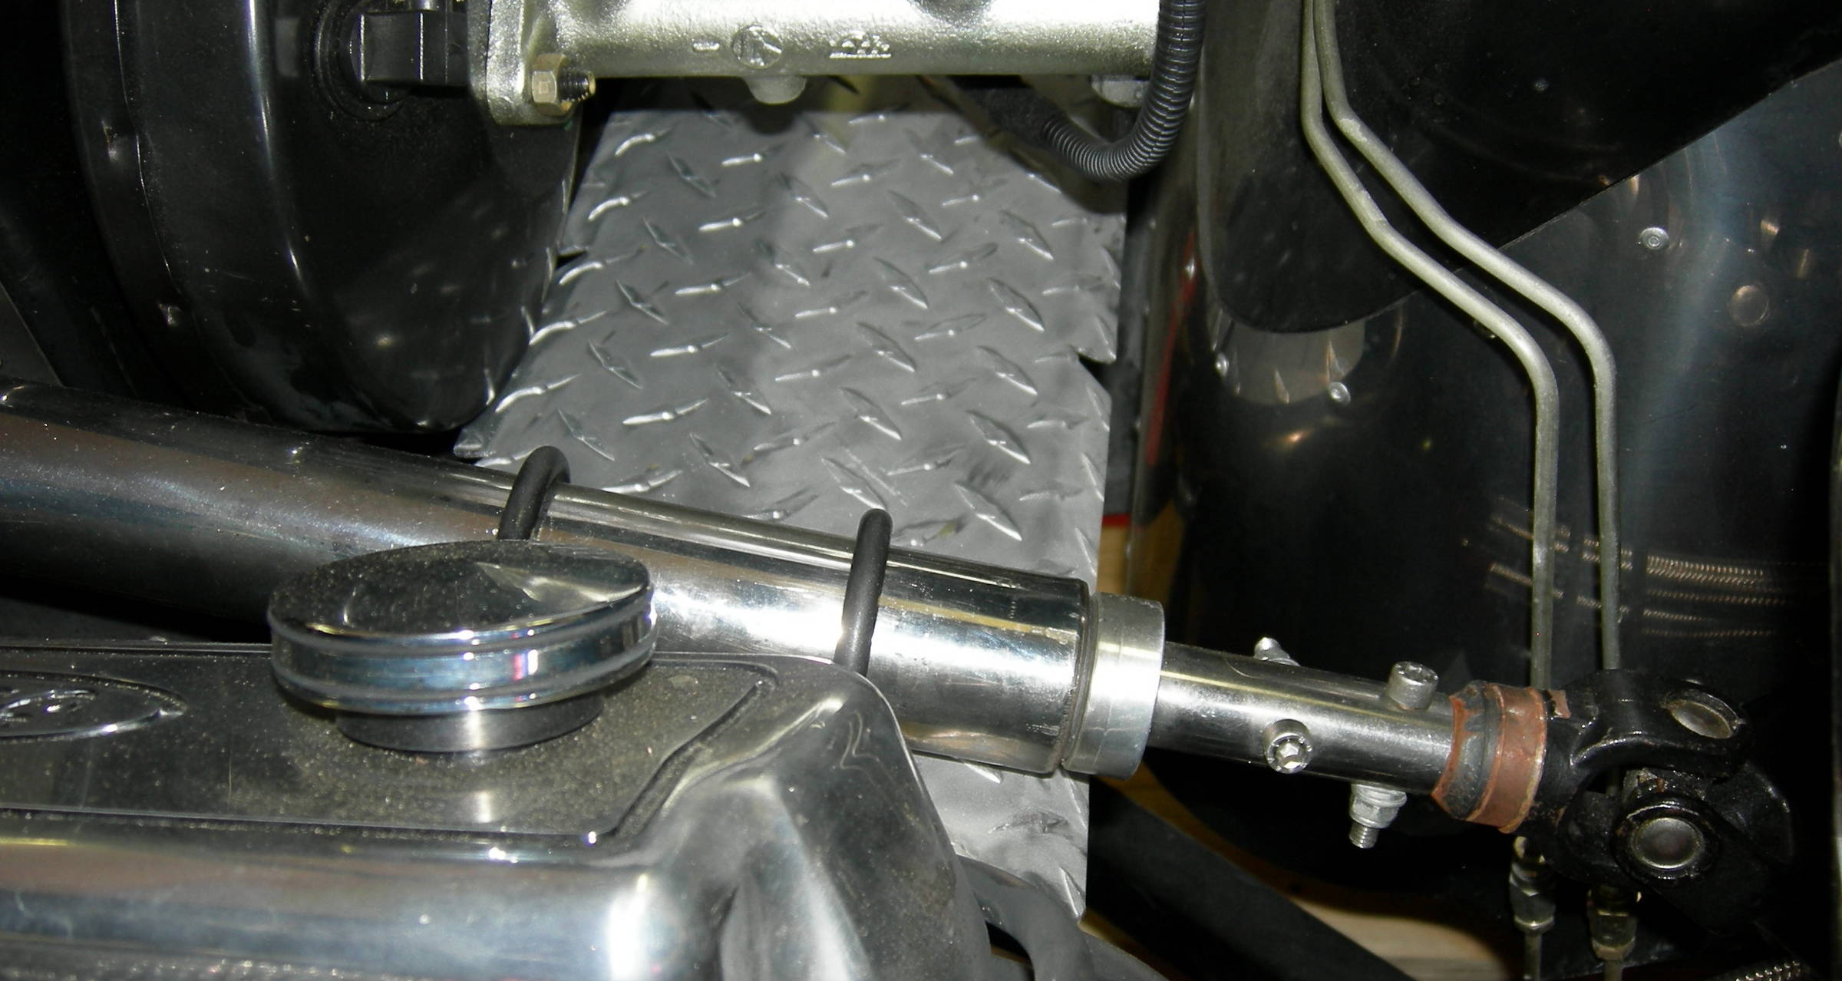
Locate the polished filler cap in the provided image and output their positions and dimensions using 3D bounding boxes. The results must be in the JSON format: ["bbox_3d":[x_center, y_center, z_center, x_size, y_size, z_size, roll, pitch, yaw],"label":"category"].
[{"bbox_3d":[-0.083,0.029,0.351,0.068,0.024,0.068,-1,12,0],"label":"polished filler cap"}]

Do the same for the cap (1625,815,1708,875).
[{"bbox_3d":[0.160,0.074,0.410,0.017,0.017,0.007,6,30,11],"label":"cap"}]

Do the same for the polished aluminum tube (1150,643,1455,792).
[{"bbox_3d":[0.084,0.050,0.420,0.068,0.024,0.024,11,90,-2],"label":"polished aluminum tube"}]

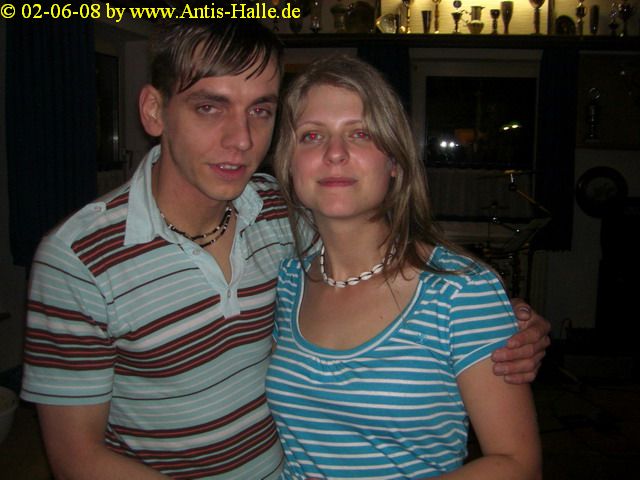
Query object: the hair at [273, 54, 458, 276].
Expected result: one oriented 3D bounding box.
[{"bbox_3d":[0.065,-0.108,1.020,0.250,0.300,0.230,1,5,9],"label":"hair"}]

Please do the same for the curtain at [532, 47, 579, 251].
[{"bbox_3d":[1.575,-0.612,4.700,0.260,1.370,0.120,1,4,0],"label":"curtain"}]

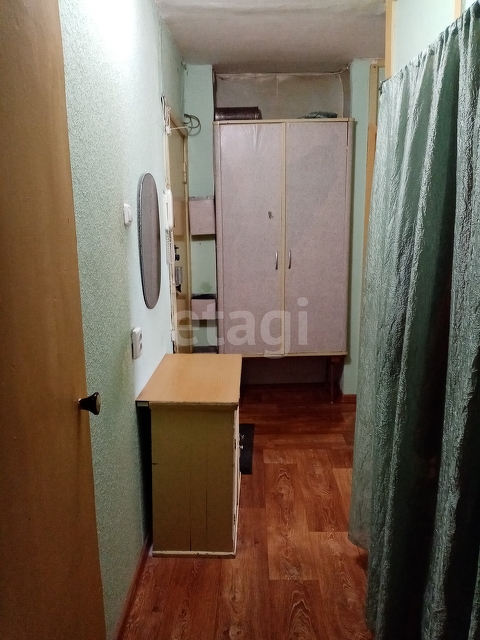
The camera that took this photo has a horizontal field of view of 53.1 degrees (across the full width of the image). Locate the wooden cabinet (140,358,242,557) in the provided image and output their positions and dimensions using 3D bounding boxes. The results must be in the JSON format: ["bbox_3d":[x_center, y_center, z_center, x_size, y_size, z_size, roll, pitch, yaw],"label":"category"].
[{"bbox_3d":[-0.198,0.607,2.357,0.428,0.698,0.759,0,11,1],"label":"wooden cabinet"}]

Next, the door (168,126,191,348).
[{"bbox_3d":[-0.405,-0.234,3.291,0.075,2.008,0.821,0,11,1],"label":"door"}]

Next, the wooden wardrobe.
[{"bbox_3d":[0.323,-0.606,3.758,0.977,1.744,0.420,0,11,1],"label":"wooden wardrobe"}]

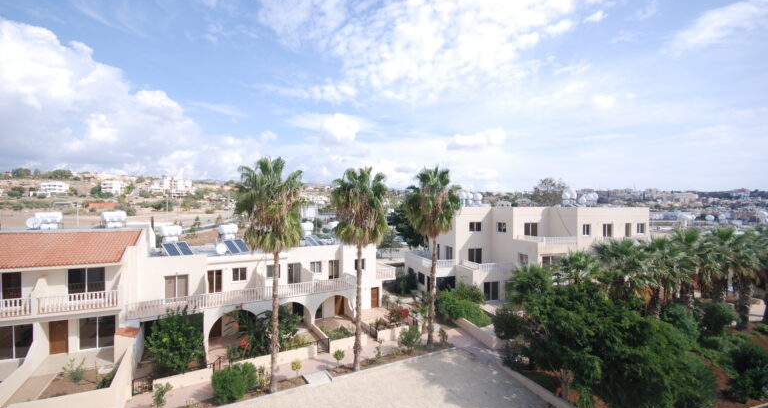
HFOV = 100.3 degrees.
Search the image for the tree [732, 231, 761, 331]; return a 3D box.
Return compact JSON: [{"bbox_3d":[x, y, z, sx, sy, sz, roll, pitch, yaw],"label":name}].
[{"bbox_3d":[32.522,6.819,28.874,2.700,8.700,2.700,1,1,0],"label":"tree"}]

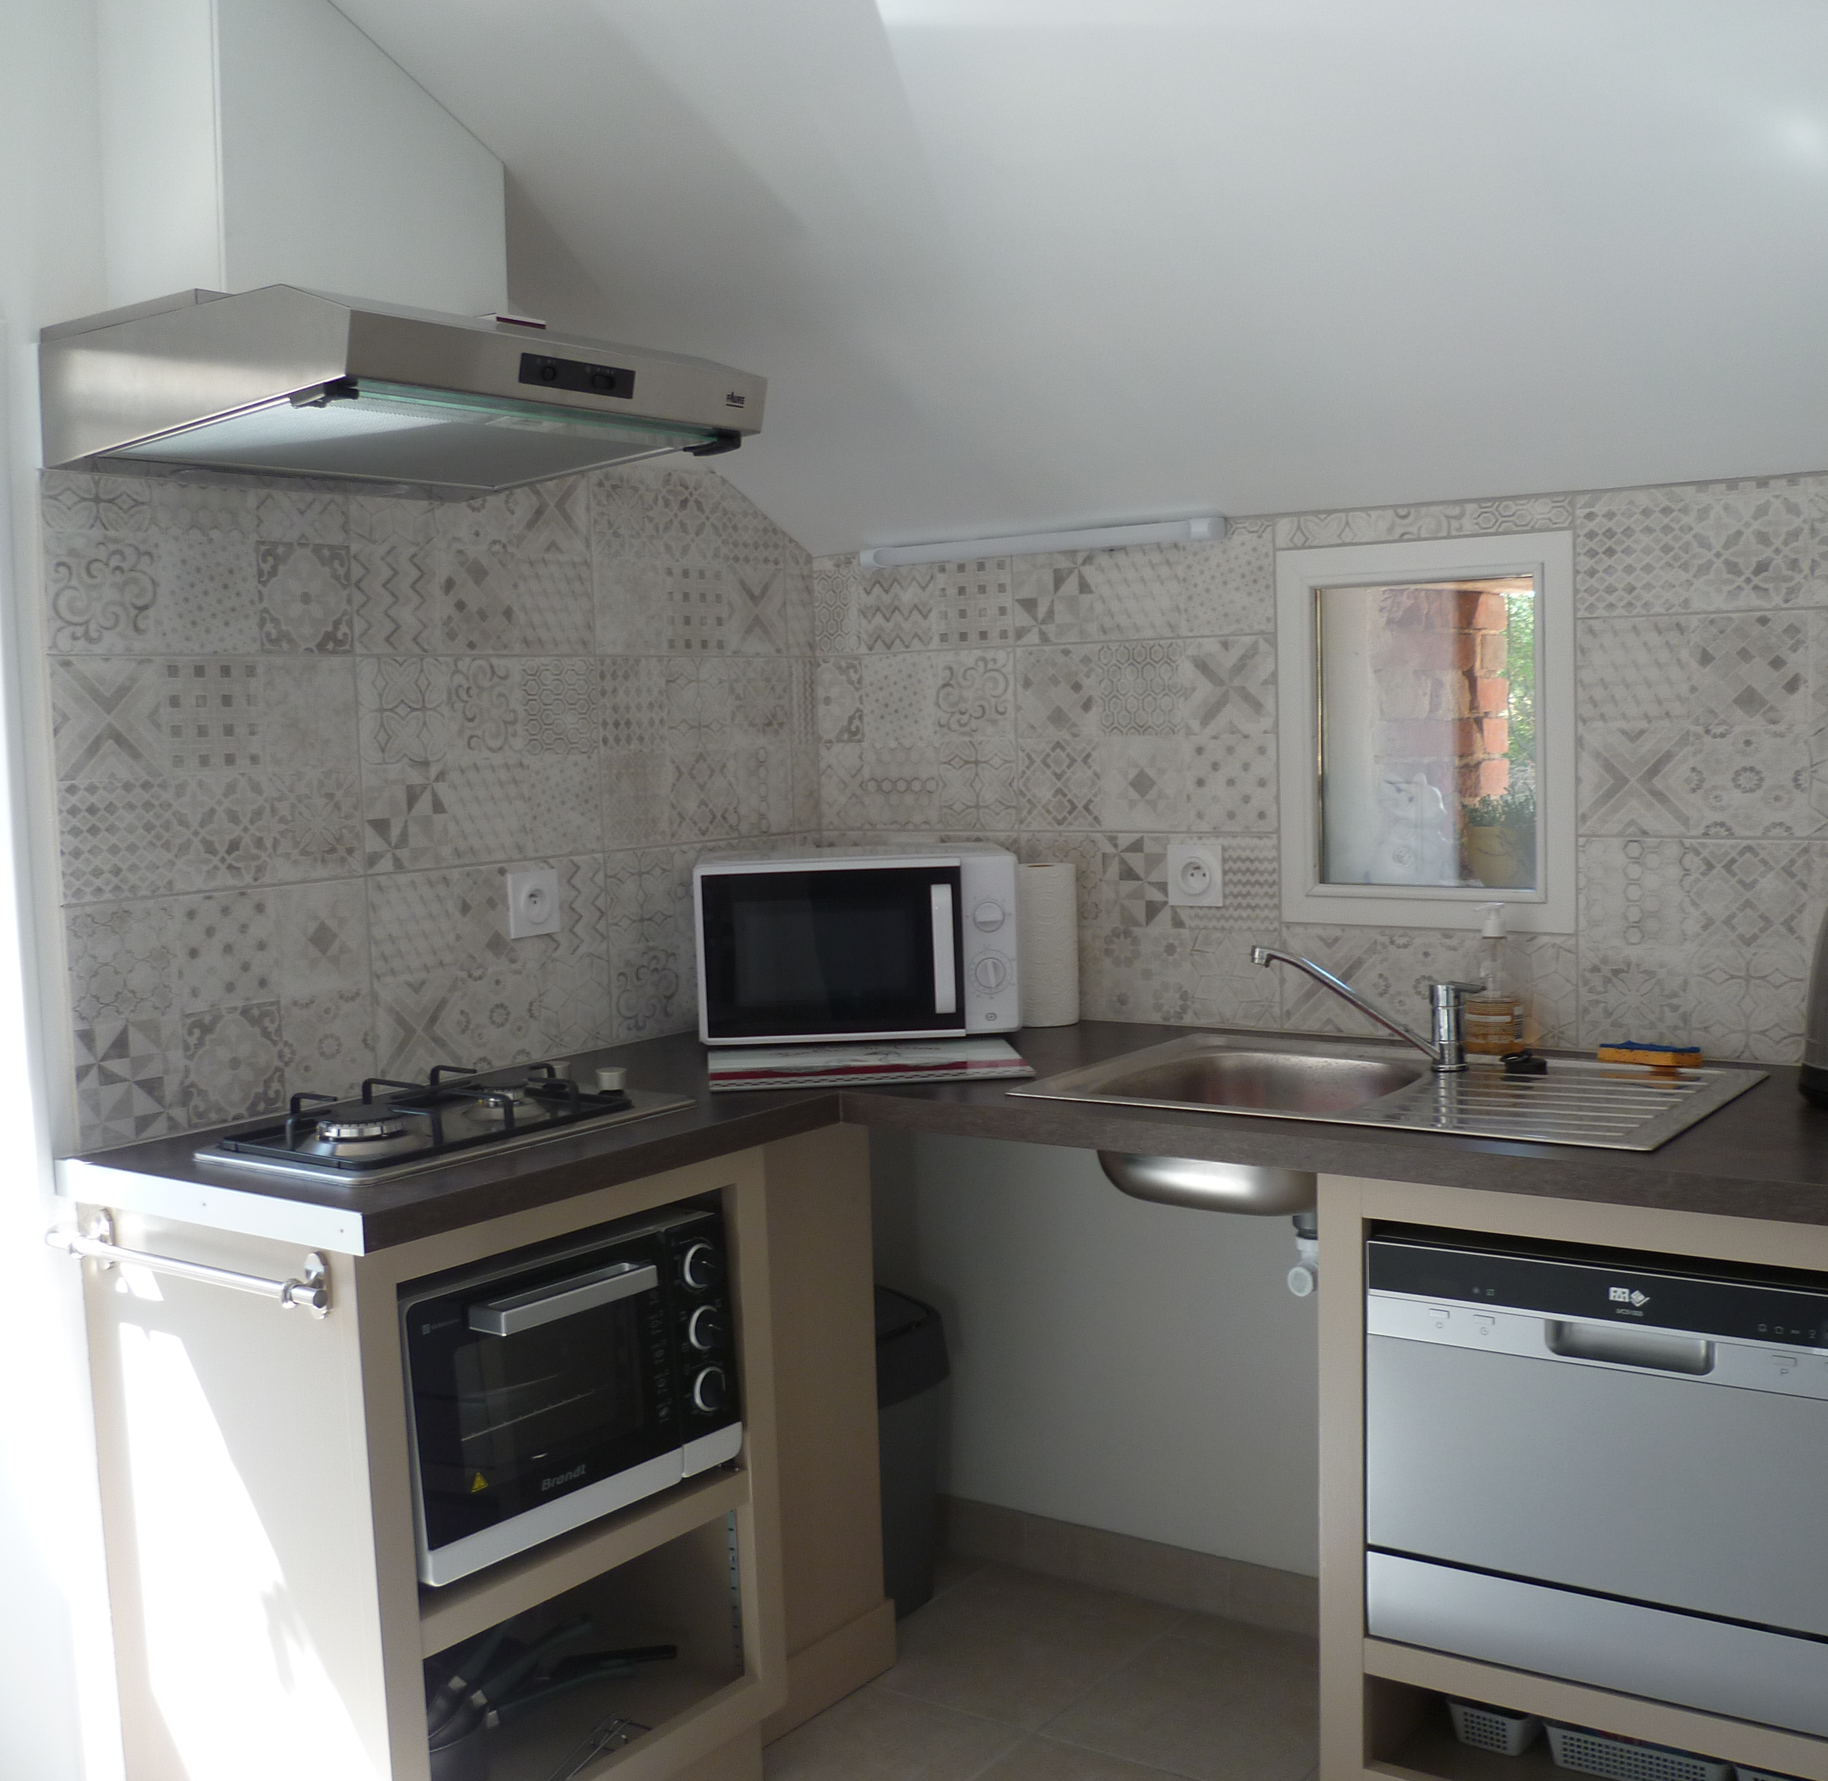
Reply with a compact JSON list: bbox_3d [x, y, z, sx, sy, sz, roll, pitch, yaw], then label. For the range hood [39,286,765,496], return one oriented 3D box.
[{"bbox_3d":[-0.573,-0.566,2.368,0.544,0.153,0.604,2,6,37],"label":"range hood"}]

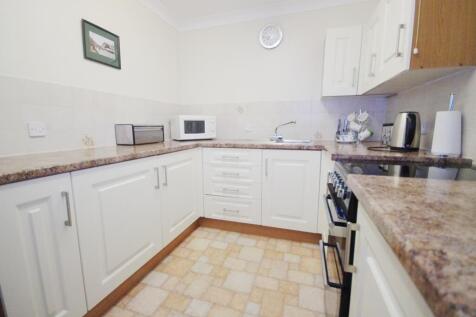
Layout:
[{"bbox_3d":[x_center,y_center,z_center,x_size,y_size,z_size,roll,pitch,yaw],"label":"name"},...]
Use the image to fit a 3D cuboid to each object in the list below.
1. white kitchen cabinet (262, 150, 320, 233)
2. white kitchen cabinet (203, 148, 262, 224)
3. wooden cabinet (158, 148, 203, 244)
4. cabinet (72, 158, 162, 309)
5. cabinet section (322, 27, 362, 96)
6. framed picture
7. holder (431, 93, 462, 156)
[{"bbox_3d":[0.547,0.246,2.017,0.491,0.720,0.580,3,9,18],"label":"white kitchen cabinet"},{"bbox_3d":[0.030,0.222,2.188,0.599,0.720,0.580,3,9,18],"label":"white kitchen cabinet"},{"bbox_3d":[-0.758,0.277,1.858,0.580,0.720,0.587,3,9,18],"label":"wooden cabinet"},{"bbox_3d":[-0.942,0.363,1.311,0.580,0.720,0.580,3,9,18],"label":"cabinet"},{"bbox_3d":[0.992,-0.889,1.940,0.296,0.598,0.310,2,9,18],"label":"cabinet section"},{"bbox_3d":[-1.110,-0.915,1.631,0.020,0.286,0.317,3,9,18],"label":"framed picture"},{"bbox_3d":[1.139,-0.185,1.077,0.115,0.330,0.115,3,9,18],"label":"holder"}]

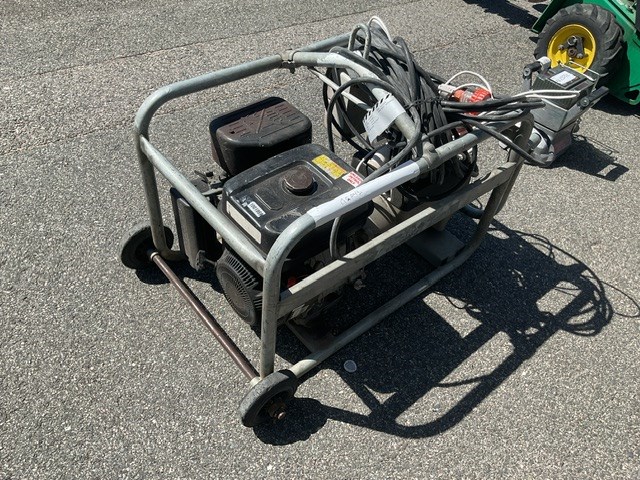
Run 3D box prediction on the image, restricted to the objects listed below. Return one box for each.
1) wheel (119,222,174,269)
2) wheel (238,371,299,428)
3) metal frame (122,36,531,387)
[{"bbox_3d":[-0.519,0.019,1.615,0.167,0.167,0.043,-28,55,-30],"label":"wheel"},{"bbox_3d":[-0.121,0.388,1.310,0.167,0.167,0.043,-28,55,-30],"label":"wheel"},{"bbox_3d":[0.048,-0.136,1.536,0.901,0.608,0.568,-28,55,-30],"label":"metal frame"}]

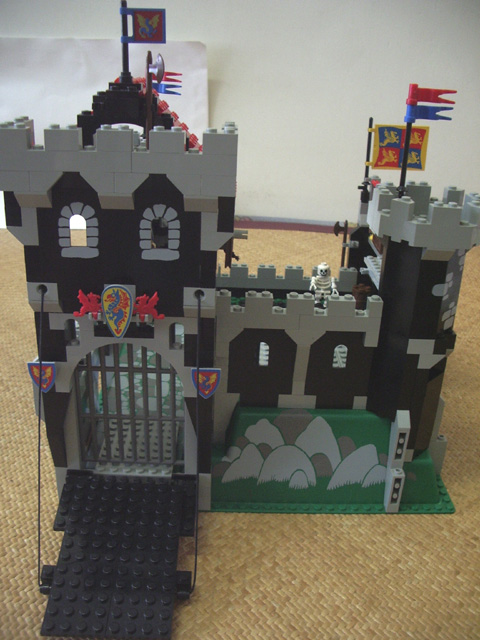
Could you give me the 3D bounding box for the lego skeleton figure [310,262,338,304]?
[{"bbox_3d":[0.071,-0.030,0.545,0.025,0.041,0.013,4,24,3],"label":"lego skeleton figure"}]

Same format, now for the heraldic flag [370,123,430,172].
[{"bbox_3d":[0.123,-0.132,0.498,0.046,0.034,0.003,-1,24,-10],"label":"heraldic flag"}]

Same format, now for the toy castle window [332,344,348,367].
[{"bbox_3d":[0.061,0.022,0.394,0.009,0.015,0.004,2,24,-2],"label":"toy castle window"}]

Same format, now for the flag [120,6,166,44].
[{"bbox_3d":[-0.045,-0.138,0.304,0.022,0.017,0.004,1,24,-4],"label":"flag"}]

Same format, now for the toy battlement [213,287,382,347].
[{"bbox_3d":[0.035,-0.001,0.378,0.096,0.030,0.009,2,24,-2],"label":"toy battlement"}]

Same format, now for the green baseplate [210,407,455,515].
[{"bbox_3d":[0.012,0.044,0.511,0.256,0.060,0.256,2,24,-2],"label":"green baseplate"}]

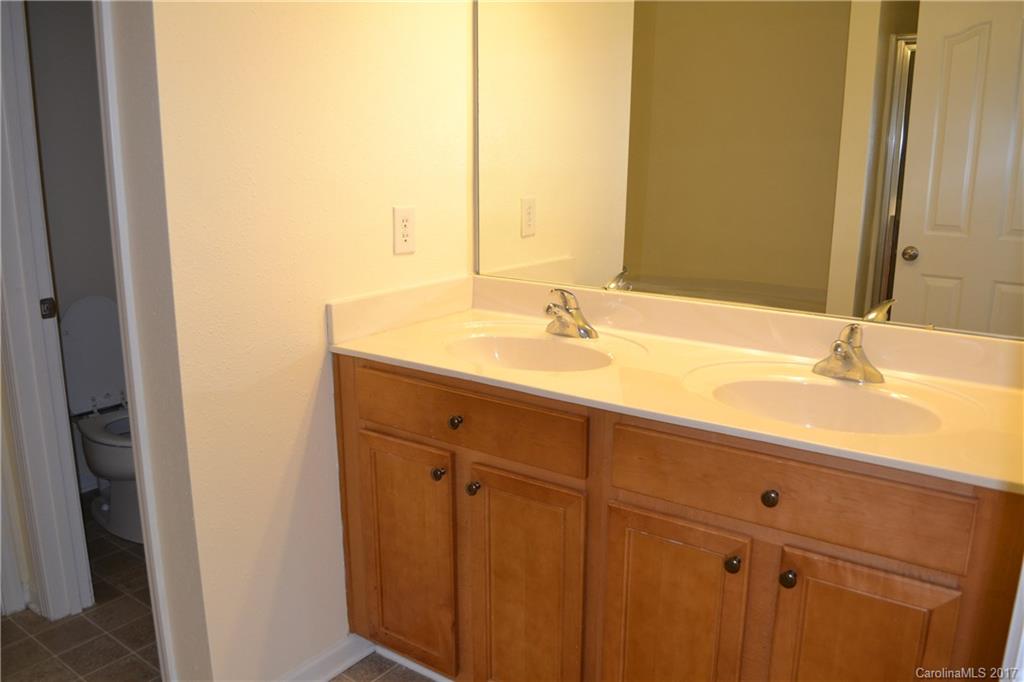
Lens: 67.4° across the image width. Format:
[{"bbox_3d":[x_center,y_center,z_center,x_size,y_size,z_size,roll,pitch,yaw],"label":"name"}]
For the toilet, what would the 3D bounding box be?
[{"bbox_3d":[-1.405,0.268,2.821,0.720,0.830,0.430,10,16,33],"label":"toilet"}]

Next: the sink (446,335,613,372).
[{"bbox_3d":[0.036,0.088,1.829,0.415,0.130,0.300,10,16,33],"label":"sink"}]

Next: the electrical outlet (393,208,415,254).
[{"bbox_3d":[-0.283,-0.292,2.031,0.008,0.120,0.080,10,16,33],"label":"electrical outlet"}]

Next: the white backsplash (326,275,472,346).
[{"bbox_3d":[-0.282,-0.091,2.076,0.019,0.101,0.566,10,16,33],"label":"white backsplash"}]

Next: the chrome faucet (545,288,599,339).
[{"bbox_3d":[0.134,-0.074,1.962,0.155,0.130,0.163,10,16,33],"label":"chrome faucet"}]

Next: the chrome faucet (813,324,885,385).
[{"bbox_3d":[0.694,0.023,1.584,0.155,0.130,0.163,10,16,33],"label":"chrome faucet"}]

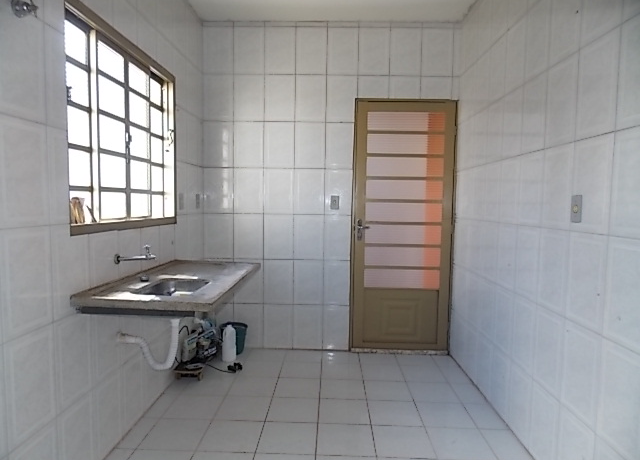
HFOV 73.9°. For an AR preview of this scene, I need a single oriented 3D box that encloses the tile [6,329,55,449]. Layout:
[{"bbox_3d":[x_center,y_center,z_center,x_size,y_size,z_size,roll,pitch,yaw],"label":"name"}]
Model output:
[{"bbox_3d":[-1.080,0.575,1.591,0.010,0.385,0.256,1,4,2],"label":"tile"}]

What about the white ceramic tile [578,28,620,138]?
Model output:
[{"bbox_3d":[1.100,-0.561,1.684,0.014,0.380,0.254,1,4,1],"label":"white ceramic tile"}]

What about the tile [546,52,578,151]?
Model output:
[{"bbox_3d":[1.137,-0.596,1.998,0.010,0.394,0.264,1,4,1],"label":"tile"}]

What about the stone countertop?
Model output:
[{"bbox_3d":[-0.741,0.275,2.393,0.609,0.055,1.212,1,4,1],"label":"stone countertop"}]

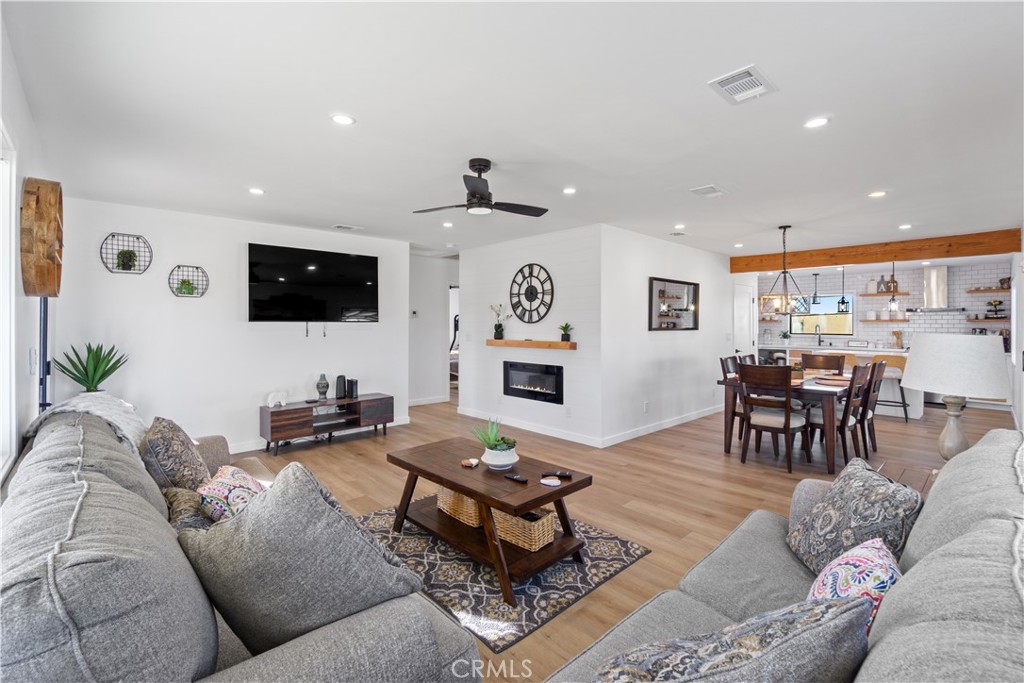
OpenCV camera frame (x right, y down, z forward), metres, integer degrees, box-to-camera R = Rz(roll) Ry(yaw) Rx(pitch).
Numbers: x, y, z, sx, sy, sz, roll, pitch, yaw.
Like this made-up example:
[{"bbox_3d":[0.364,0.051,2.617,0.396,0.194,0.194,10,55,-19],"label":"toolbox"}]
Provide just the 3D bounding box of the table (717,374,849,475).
[{"bbox_3d":[3.242,0.805,4.782,1.650,0.766,1.020,-2,3,-38],"label":"table"}]

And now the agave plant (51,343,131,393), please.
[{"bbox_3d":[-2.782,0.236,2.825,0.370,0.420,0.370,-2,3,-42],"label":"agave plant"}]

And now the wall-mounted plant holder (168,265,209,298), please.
[{"bbox_3d":[-3.143,-0.580,4.143,0.315,0.305,0.100,-2,3,-42],"label":"wall-mounted plant holder"}]

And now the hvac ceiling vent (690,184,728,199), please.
[{"bbox_3d":[1.581,-1.201,3.429,0.310,0.030,0.200,-2,3,-42],"label":"hvac ceiling vent"}]

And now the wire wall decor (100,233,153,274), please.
[{"bbox_3d":[-3.467,-0.780,3.845,0.350,0.350,0.100,-2,3,-42],"label":"wire wall decor"}]

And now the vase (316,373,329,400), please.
[{"bbox_3d":[-2.211,0.525,4.979,0.126,0.323,0.126,-2,3,-43],"label":"vase"}]

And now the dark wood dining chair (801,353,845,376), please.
[{"bbox_3d":[3.692,0.666,5.161,0.566,0.980,0.465,-2,3,-43],"label":"dark wood dining chair"}]

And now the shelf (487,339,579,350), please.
[{"bbox_3d":[0.207,0.038,5.409,0.141,0.091,1.454,-2,3,-44],"label":"shelf"}]

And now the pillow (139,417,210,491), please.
[{"bbox_3d":[-1.933,0.647,2.444,0.162,0.424,0.424,-29,8,-10],"label":"pillow"}]

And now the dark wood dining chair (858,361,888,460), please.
[{"bbox_3d":[3.665,0.699,4.679,0.470,0.985,0.570,-2,3,-38],"label":"dark wood dining chair"}]

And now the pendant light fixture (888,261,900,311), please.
[{"bbox_3d":[5.922,-0.891,6.615,0.141,0.889,0.141,-2,3,-45],"label":"pendant light fixture"}]

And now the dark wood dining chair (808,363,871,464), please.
[{"bbox_3d":[3.284,0.710,4.460,0.480,0.985,0.570,-2,3,-38],"label":"dark wood dining chair"}]

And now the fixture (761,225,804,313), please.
[{"bbox_3d":[3.075,-0.795,4.798,0.364,0.990,0.364,0,2,-12],"label":"fixture"}]

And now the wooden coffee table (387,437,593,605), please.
[{"bbox_3d":[-0.185,1.009,2.629,1.182,0.505,0.616,2,3,44],"label":"wooden coffee table"}]

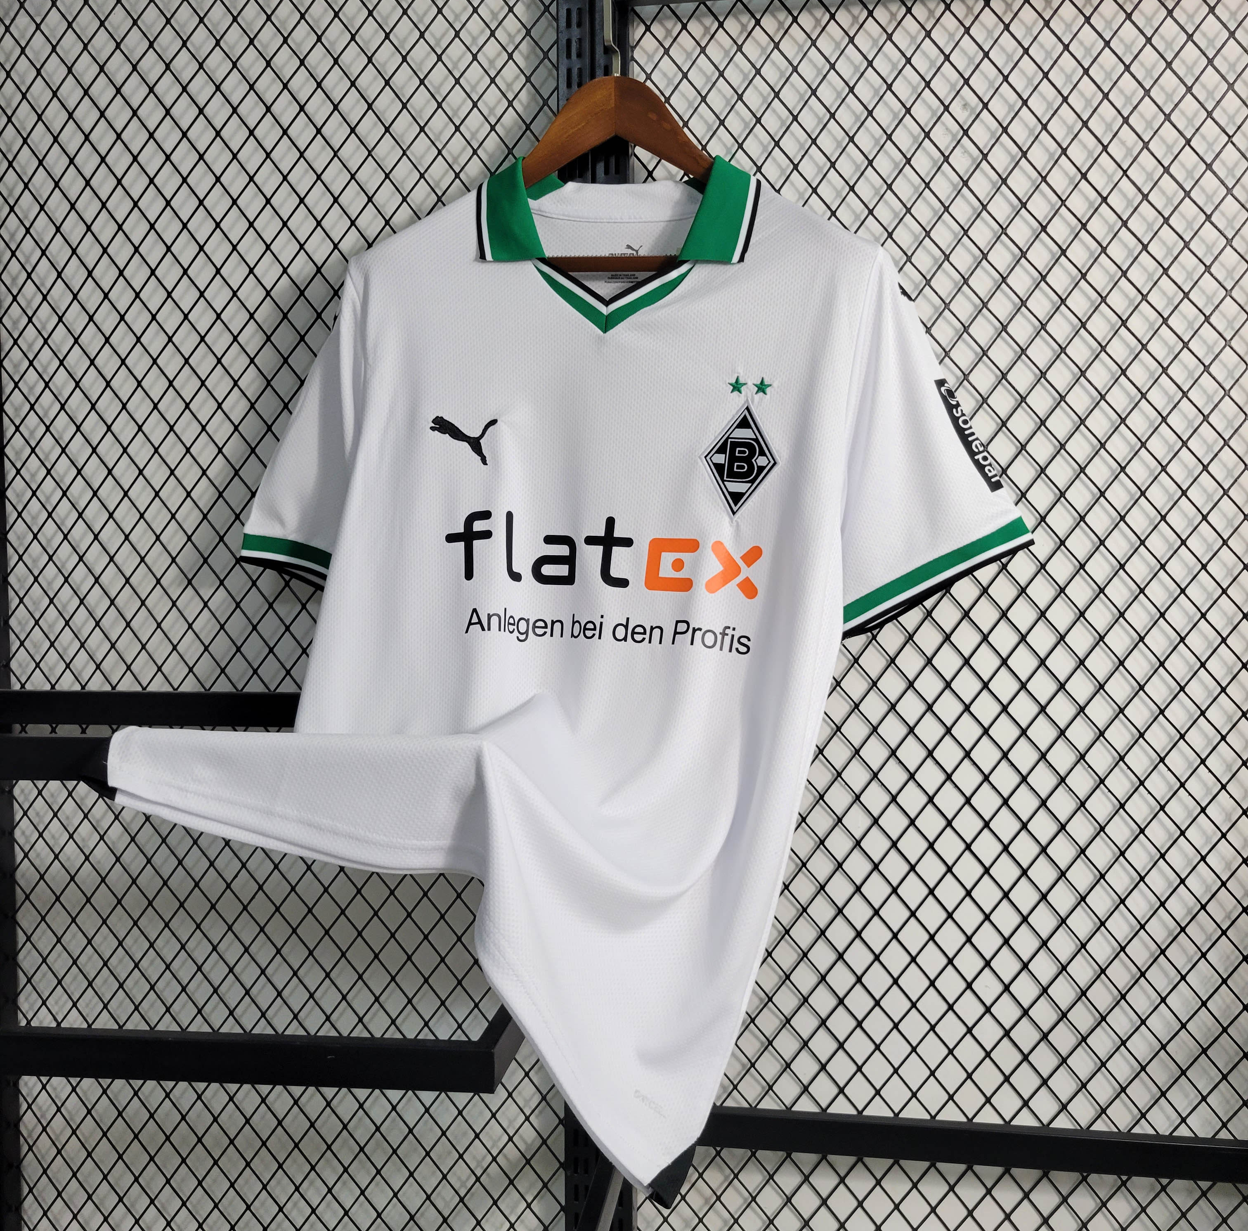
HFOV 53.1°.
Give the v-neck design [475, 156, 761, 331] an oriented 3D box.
[{"bbox_3d":[-0.005,-0.284,0.965,0.220,0.140,0.090,0,1,7],"label":"v-neck design"}]

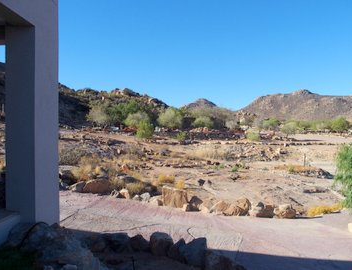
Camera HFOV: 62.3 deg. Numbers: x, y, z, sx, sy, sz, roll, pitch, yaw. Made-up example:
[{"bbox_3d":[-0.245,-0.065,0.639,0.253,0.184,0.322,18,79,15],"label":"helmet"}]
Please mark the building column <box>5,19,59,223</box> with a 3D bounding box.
[{"bbox_3d":[-2.175,-0.030,4.500,0.420,3.000,0.760,0,1,3],"label":"building column"}]

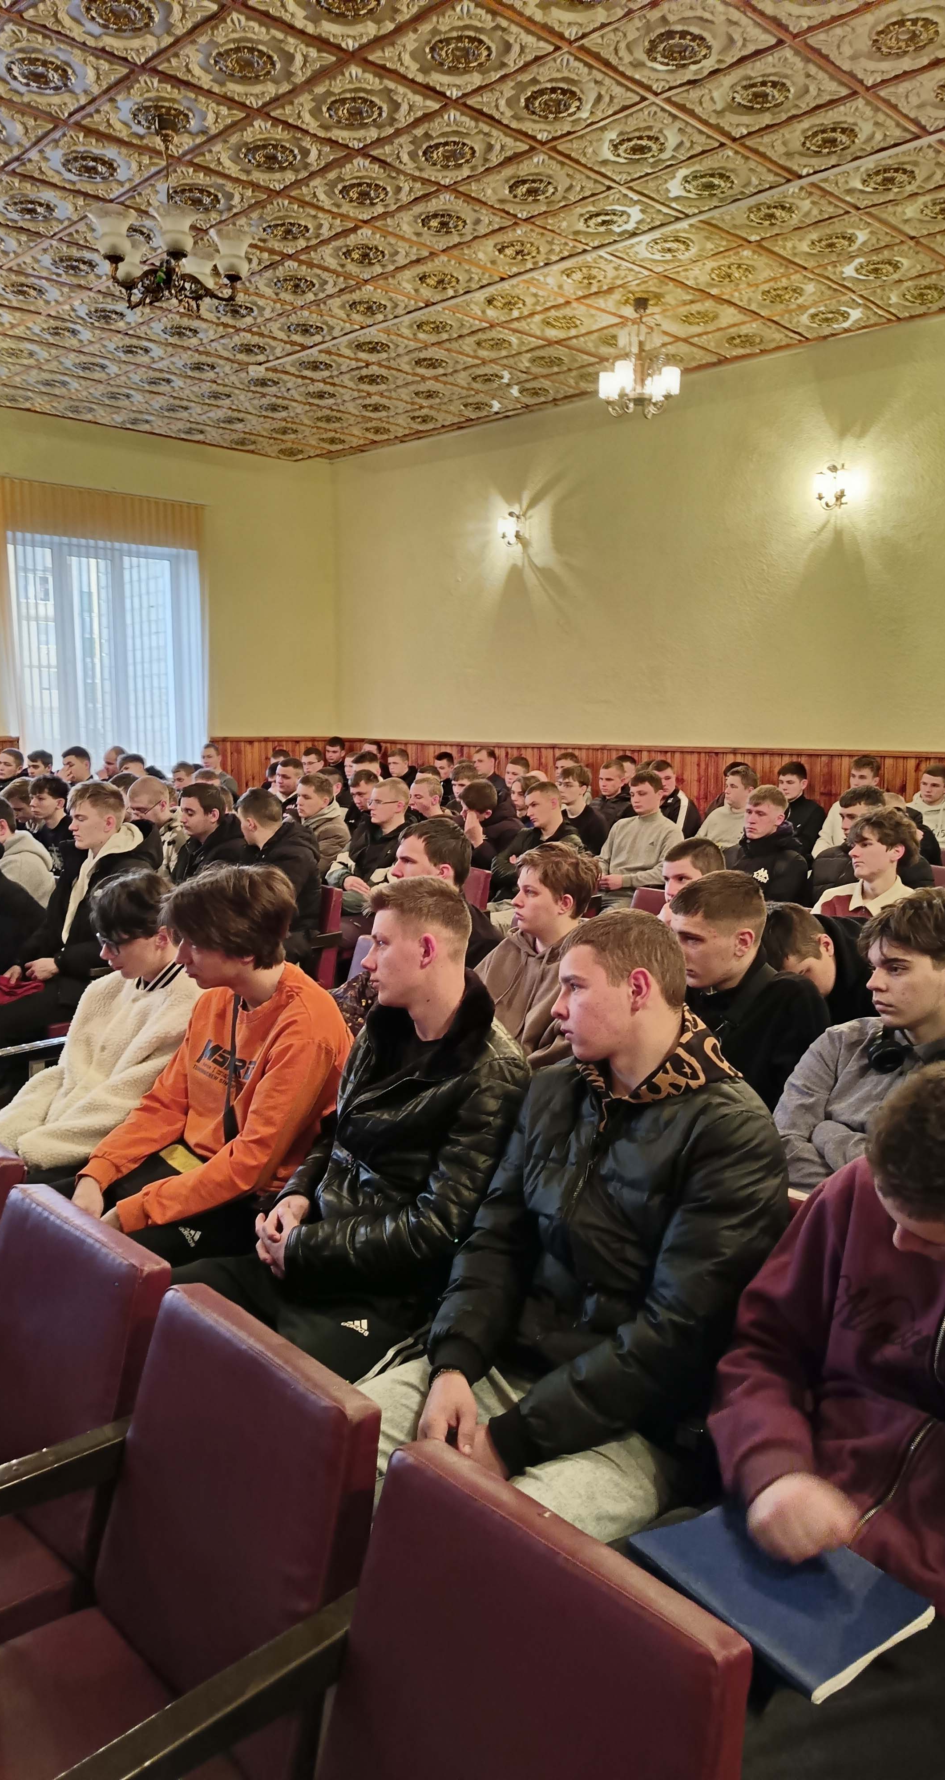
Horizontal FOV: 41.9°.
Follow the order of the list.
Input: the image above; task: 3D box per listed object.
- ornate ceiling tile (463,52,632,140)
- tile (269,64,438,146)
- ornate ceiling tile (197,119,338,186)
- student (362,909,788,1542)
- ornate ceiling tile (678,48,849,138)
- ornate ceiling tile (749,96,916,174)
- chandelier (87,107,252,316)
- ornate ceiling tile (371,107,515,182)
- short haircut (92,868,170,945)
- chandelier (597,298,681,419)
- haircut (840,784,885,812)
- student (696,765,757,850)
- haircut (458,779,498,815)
[{"bbox_3d":[0.349,-3.274,5.133,0.520,0.040,0.570,-7,11,-43],"label":"ornate ceiling tile"},{"bbox_3d":[-0.450,-3.090,4.879,0.464,0.035,0.510,-7,11,-44],"label":"tile"},{"bbox_3d":[-0.862,-3.150,5.300,0.464,0.035,0.510,-7,11,-44],"label":"ornate ceiling tile"},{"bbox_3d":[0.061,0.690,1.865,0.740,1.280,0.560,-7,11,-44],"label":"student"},{"bbox_3d":[1.107,-3.058,4.742,0.464,0.035,0.510,-7,11,-44],"label":"ornate ceiling tile"},{"bbox_3d":[1.577,-3.318,5.427,0.505,0.040,0.555,-7,11,-44],"label":"ornate ceiling tile"},{"bbox_3d":[-1.315,-2.917,5.329,0.697,0.778,0.697,0,8,0],"label":"chandelier"},{"bbox_3d":[-0.084,-3.134,5.232,0.464,0.035,0.510,-7,11,-44],"label":"ornate ceiling tile"},{"bbox_3d":[-0.799,0.041,2.900,0.200,0.190,0.170,-5,10,-32],"label":"short haircut"},{"bbox_3d":[1.027,-3.275,7.588,0.499,0.664,0.499,0,8,0],"label":"chandelier"},{"bbox_3d":[1.713,-0.399,5.400,0.195,0.130,0.165,-6,10,-38],"label":"haircut"},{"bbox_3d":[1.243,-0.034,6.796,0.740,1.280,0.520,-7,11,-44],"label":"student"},{"bbox_3d":[0.029,-0.491,6.500,0.210,0.180,0.170,-2,8,-21],"label":"haircut"}]

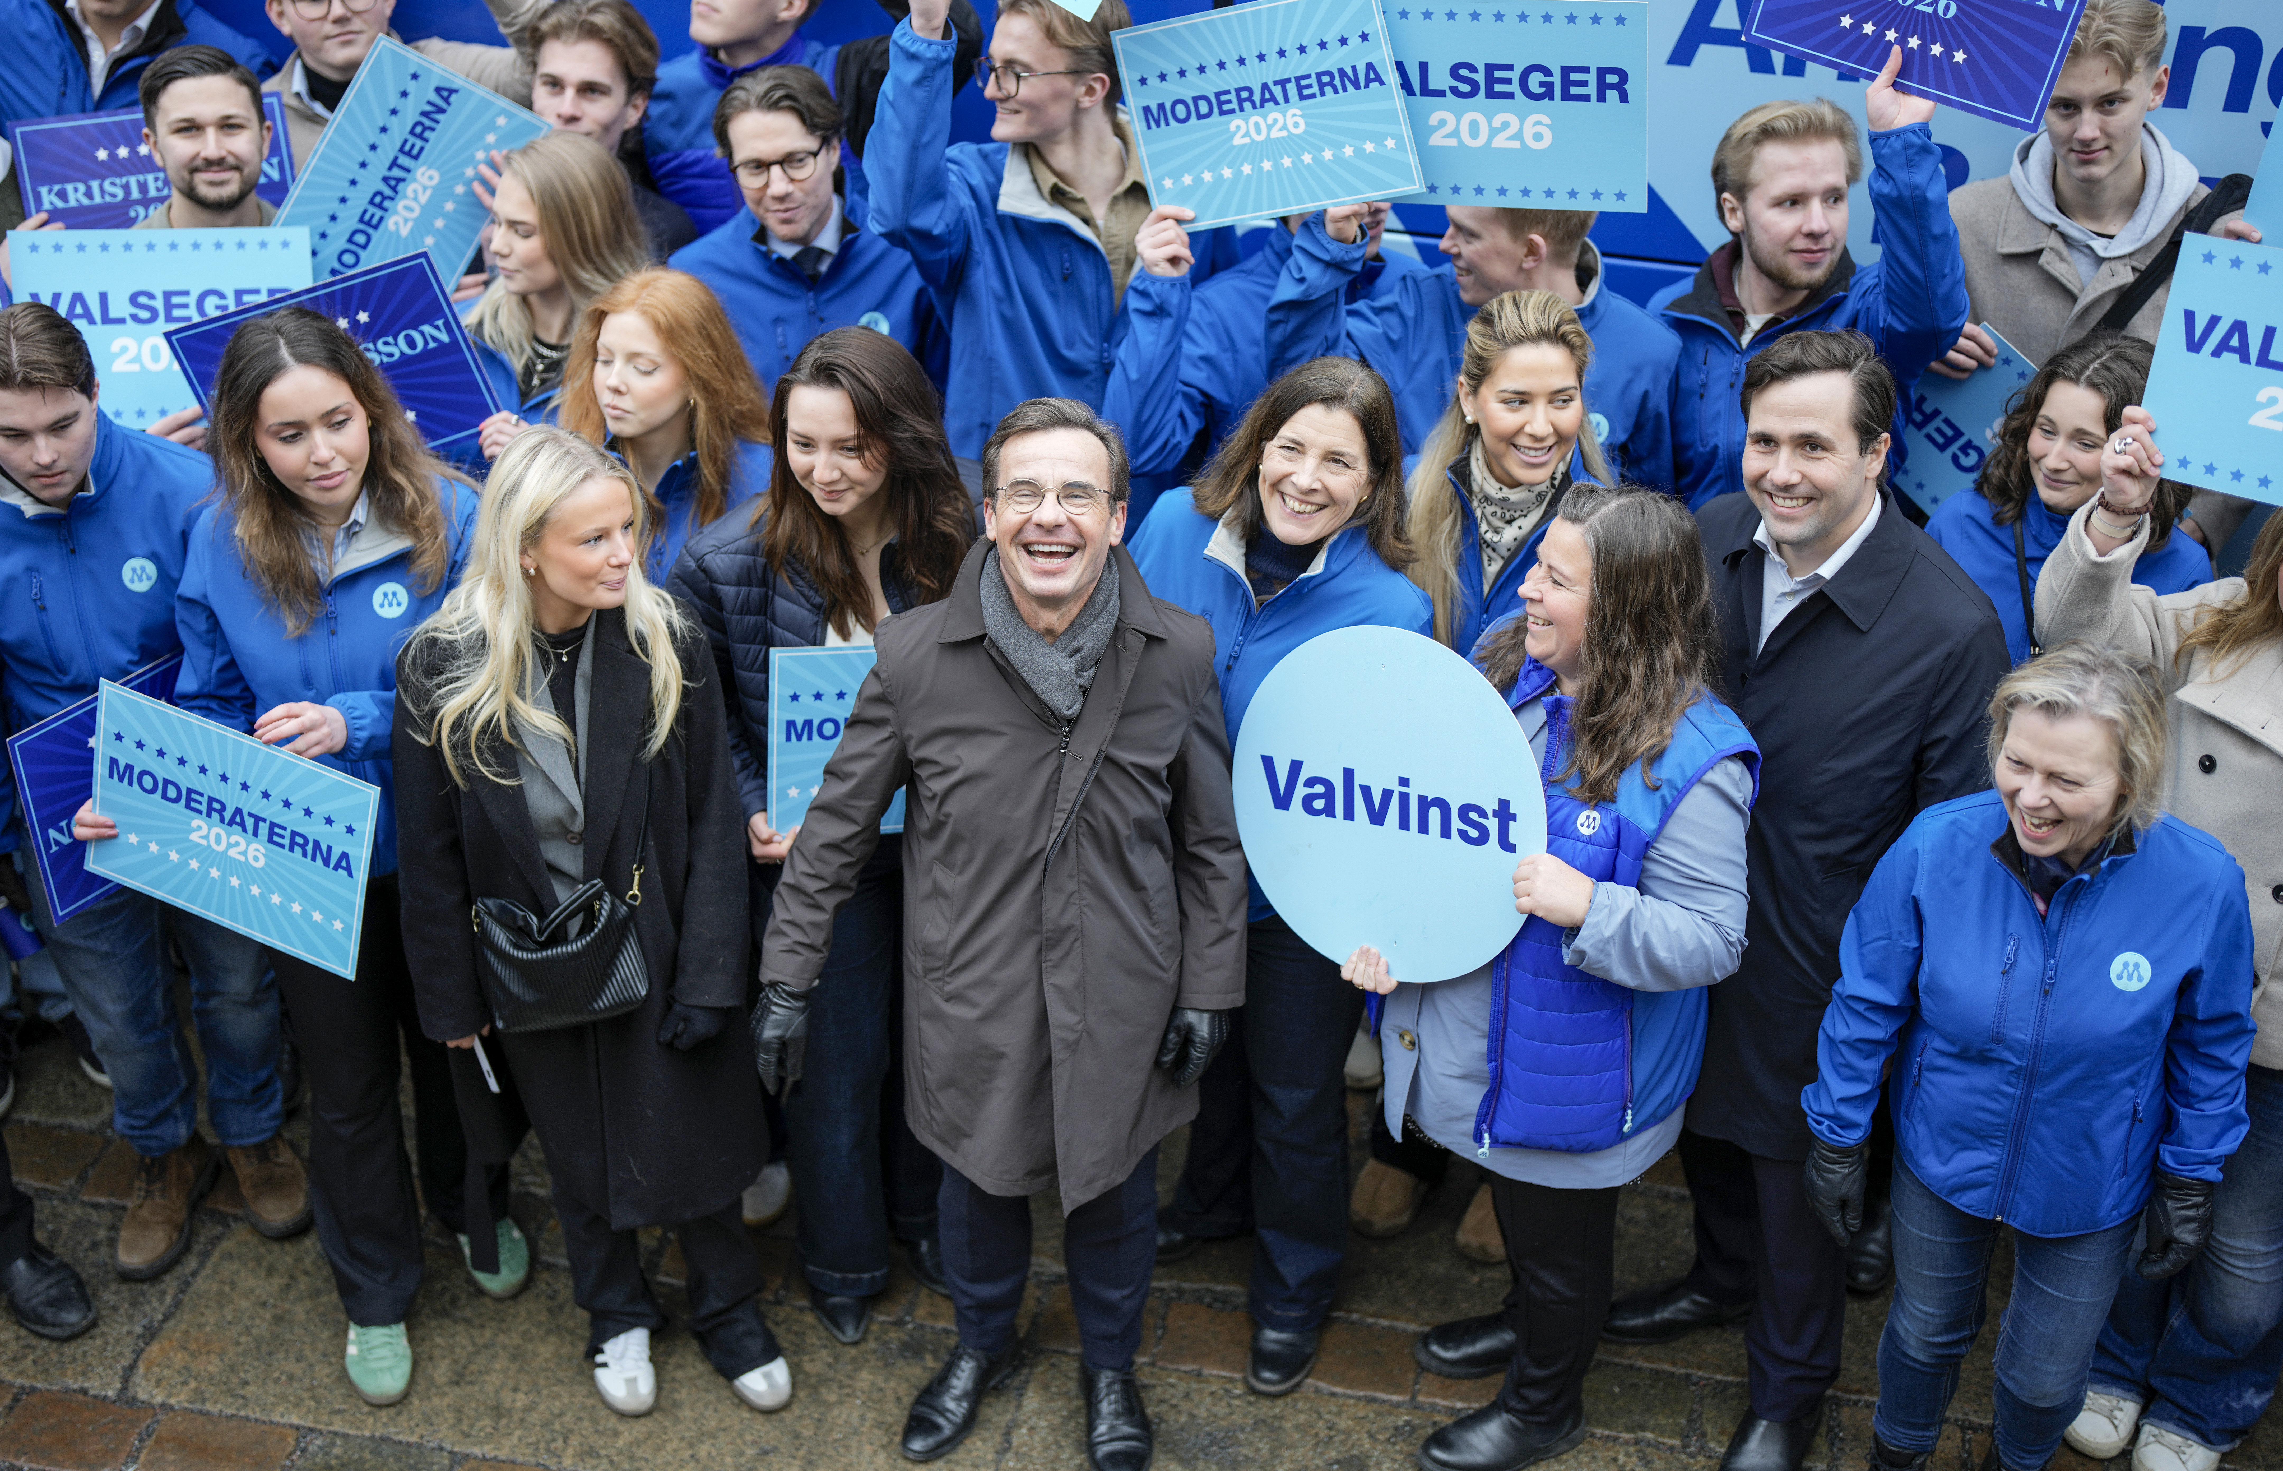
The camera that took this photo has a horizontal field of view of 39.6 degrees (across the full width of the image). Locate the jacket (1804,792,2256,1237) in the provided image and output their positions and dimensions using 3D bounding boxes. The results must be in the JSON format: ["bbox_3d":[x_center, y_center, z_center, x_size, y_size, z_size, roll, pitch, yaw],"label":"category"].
[{"bbox_3d":[1.114,0.358,3.995,0.540,0.620,0.310,11,37,15],"label":"jacket"}]

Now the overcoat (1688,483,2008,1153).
[{"bbox_3d":[0.959,0.129,4.508,0.570,1.020,0.400,14,35,21],"label":"overcoat"}]

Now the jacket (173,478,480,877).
[{"bbox_3d":[-1.130,-0.041,4.510,0.500,0.630,0.400,-4,32,-7],"label":"jacket"}]

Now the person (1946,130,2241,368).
[{"bbox_3d":[1.381,-0.274,5.143,0.560,1.870,0.380,2,35,2],"label":"person"}]

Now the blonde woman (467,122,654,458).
[{"bbox_3d":[-0.907,-0.149,5.094,0.480,1.710,0.360,20,40,26],"label":"blonde woman"}]

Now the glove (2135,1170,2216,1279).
[{"bbox_3d":[1.413,0.655,4.362,0.110,0.210,0.100,-5,32,-8],"label":"glove"}]

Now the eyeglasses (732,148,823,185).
[{"bbox_3d":[-0.508,-0.844,4.585,0.140,0.045,0.135,1,32,15],"label":"eyeglasses"}]

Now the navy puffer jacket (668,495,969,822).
[{"bbox_3d":[-0.469,-0.100,4.634,0.530,0.630,0.340,-2,32,-4],"label":"navy puffer jacket"}]

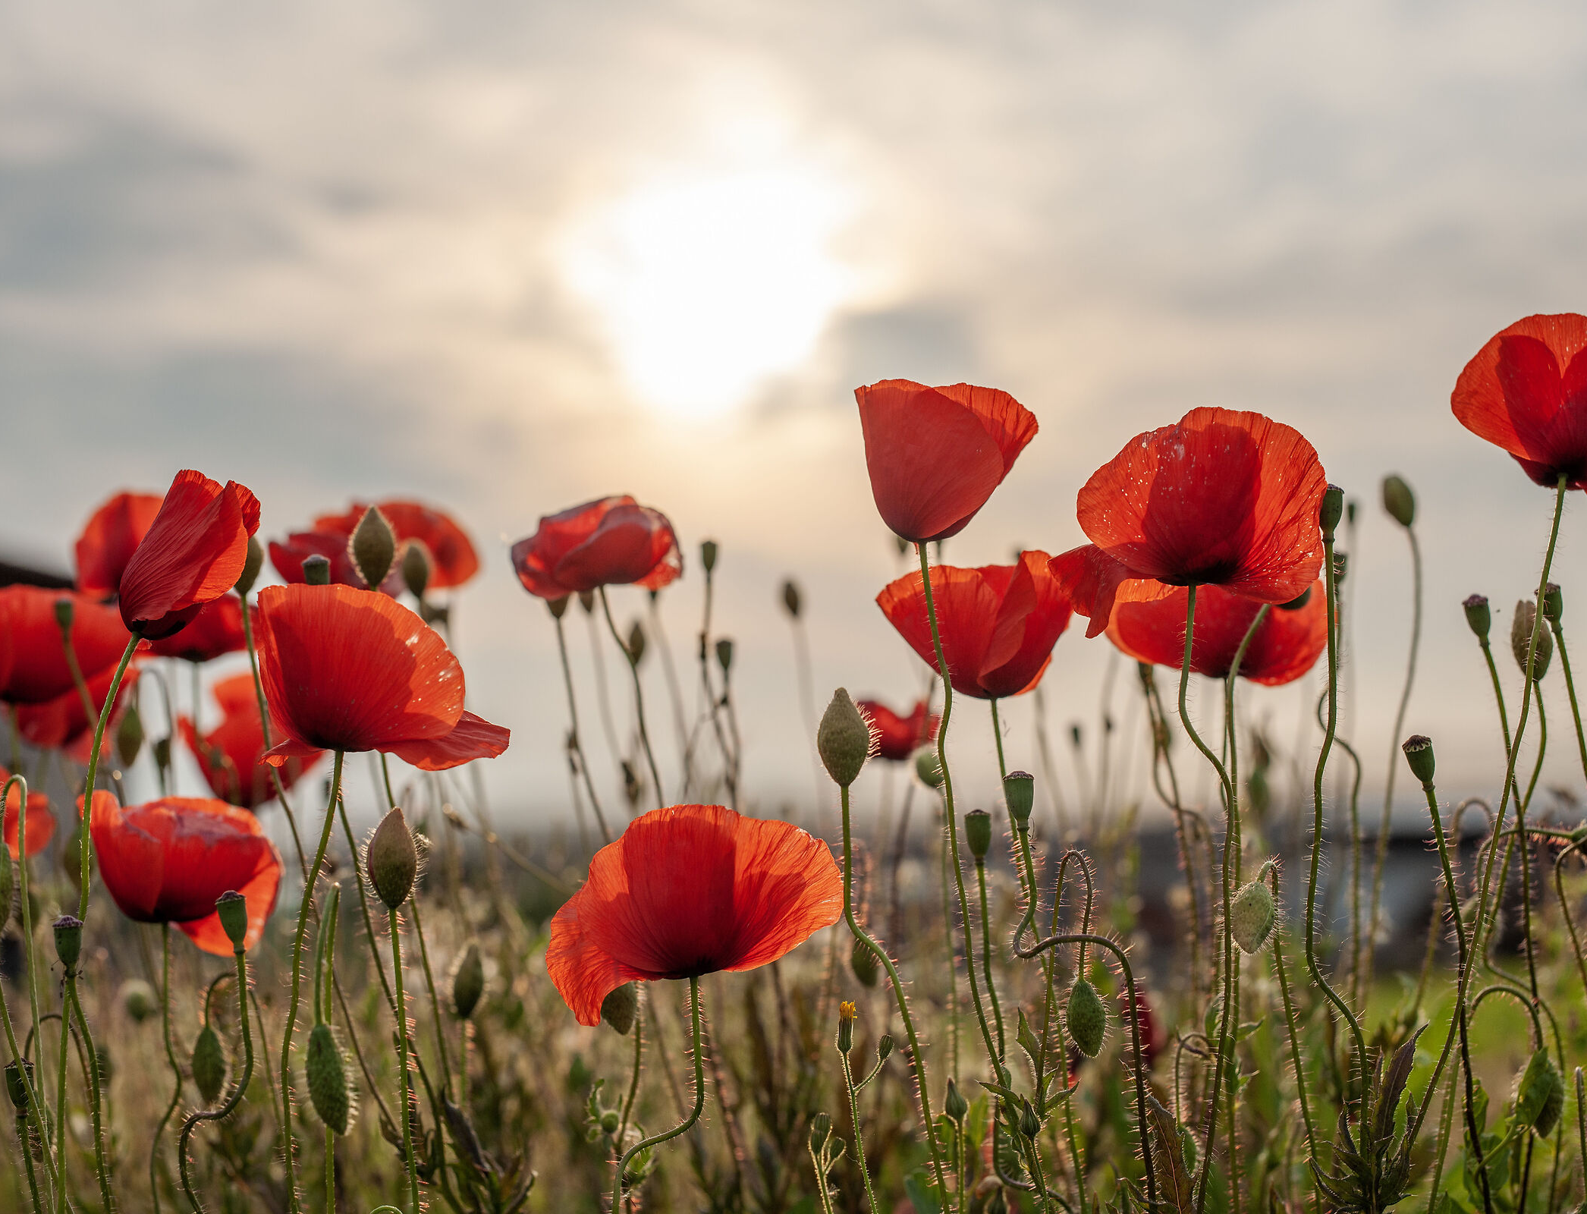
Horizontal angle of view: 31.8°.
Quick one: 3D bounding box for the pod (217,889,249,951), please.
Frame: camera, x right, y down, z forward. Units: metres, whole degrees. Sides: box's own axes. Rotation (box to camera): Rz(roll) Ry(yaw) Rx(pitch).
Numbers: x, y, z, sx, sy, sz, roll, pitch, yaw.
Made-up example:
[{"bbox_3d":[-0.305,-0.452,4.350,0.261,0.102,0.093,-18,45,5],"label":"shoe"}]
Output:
[{"bbox_3d":[-0.143,0.080,0.710,0.008,0.015,0.008,-8,-3,0],"label":"pod"}]

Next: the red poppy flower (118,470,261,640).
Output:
[{"bbox_3d":[-0.142,-0.012,0.656,0.025,0.041,0.034,26,-5,0],"label":"red poppy flower"}]

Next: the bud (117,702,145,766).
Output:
[{"bbox_3d":[-0.238,0.046,1.000,0.010,0.023,0.010,1,-5,-13],"label":"bud"}]

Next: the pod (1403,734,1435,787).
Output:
[{"bbox_3d":[0.146,0.036,0.650,0.007,0.013,0.007,-11,-6,0],"label":"pod"}]

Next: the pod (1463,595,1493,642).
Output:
[{"bbox_3d":[0.182,0.003,0.740,0.007,0.013,0.007,-11,-3,0],"label":"pod"}]

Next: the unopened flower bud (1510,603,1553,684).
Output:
[{"bbox_3d":[0.207,0.010,0.780,0.010,0.023,0.010,-13,-3,0],"label":"unopened flower bud"}]

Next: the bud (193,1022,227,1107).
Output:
[{"bbox_3d":[-0.164,0.128,0.780,0.010,0.024,0.010,2,-3,0],"label":"bud"}]

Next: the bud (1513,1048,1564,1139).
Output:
[{"bbox_3d":[0.209,0.137,0.780,0.012,0.025,0.012,2,-5,15],"label":"bud"}]

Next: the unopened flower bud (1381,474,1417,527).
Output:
[{"bbox_3d":[0.176,-0.030,0.806,0.008,0.016,0.008,-16,-6,0],"label":"unopened flower bud"}]

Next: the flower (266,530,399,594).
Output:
[{"bbox_3d":[-0.178,-0.014,1.080,0.055,0.033,0.052,1,-5,-9],"label":"flower"}]

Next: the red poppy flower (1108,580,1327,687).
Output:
[{"bbox_3d":[0.136,0.006,0.900,0.071,0.042,0.066,0,-5,0],"label":"red poppy flower"}]

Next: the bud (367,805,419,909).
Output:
[{"bbox_3d":[-0.102,0.064,0.710,0.013,0.026,0.012,3,-5,0],"label":"bud"}]

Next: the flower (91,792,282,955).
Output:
[{"bbox_3d":[-0.188,0.082,0.860,0.059,0.049,0.053,1,-5,-12],"label":"flower"}]

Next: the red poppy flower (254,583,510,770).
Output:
[{"bbox_3d":[-0.098,0.017,0.663,0.060,0.043,0.053,0,-6,0],"label":"red poppy flower"}]

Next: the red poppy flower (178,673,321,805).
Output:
[{"bbox_3d":[-0.197,0.049,1.010,0.051,0.049,0.049,0,-5,0],"label":"red poppy flower"}]

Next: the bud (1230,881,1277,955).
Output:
[{"bbox_3d":[0.122,0.083,0.740,0.012,0.020,0.012,12,-3,0],"label":"bud"}]

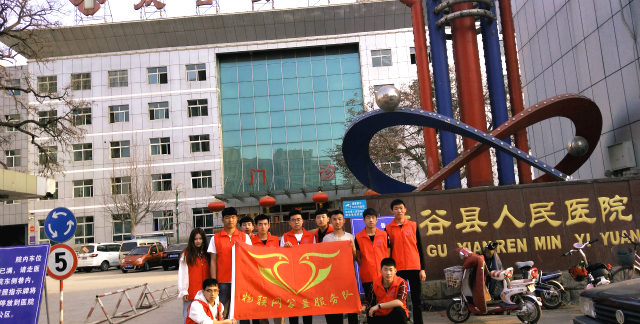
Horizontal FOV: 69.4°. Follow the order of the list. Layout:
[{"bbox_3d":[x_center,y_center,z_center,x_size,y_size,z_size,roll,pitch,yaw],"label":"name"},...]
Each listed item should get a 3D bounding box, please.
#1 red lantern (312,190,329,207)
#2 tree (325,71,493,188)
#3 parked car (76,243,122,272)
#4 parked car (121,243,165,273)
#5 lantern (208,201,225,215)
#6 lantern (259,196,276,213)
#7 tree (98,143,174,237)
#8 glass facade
[{"bbox_3d":[0.076,3.143,38.942,1.360,1.350,1.360,-5,-8,1],"label":"red lantern"},{"bbox_3d":[4.534,-0.072,22.175,8.500,9.000,8.000,-5,-8,1],"label":"tree"},{"bbox_3d":[-13.909,5.995,29.313,1.740,1.700,4.500,-4,-8,-3],"label":"parked car"},{"bbox_3d":[-10.439,5.702,27.721,1.500,1.500,3.520,-6,-8,9],"label":"parked car"},{"bbox_3d":[-8.900,3.949,39.938,1.420,1.150,1.420,-4,-8,1],"label":"lantern"},{"bbox_3d":[-4.372,3.580,38.931,1.380,1.370,1.380,-5,-8,1],"label":"lantern"},{"bbox_3d":[-14.127,3.041,35.582,5.900,9.300,5.600,-5,-8,1],"label":"tree"},{"bbox_3d":[-2.669,-4.299,46.272,14.051,14.150,0.800,-5,-8,1],"label":"glass facade"}]

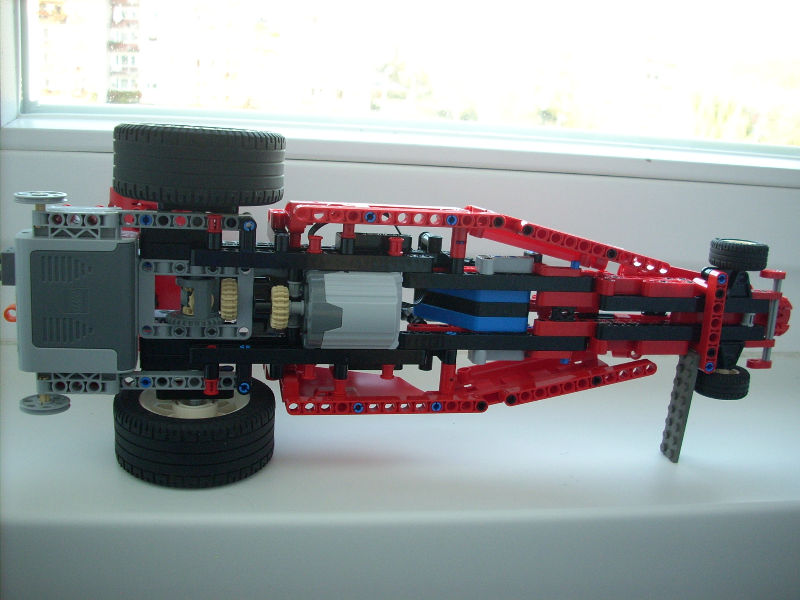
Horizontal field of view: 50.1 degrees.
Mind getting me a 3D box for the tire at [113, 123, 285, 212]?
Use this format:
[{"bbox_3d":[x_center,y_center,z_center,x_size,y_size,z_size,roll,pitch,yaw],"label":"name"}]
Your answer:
[{"bbox_3d":[-0.097,-0.066,0.415,0.081,0.035,0.081,2,11,-10],"label":"tire"}]

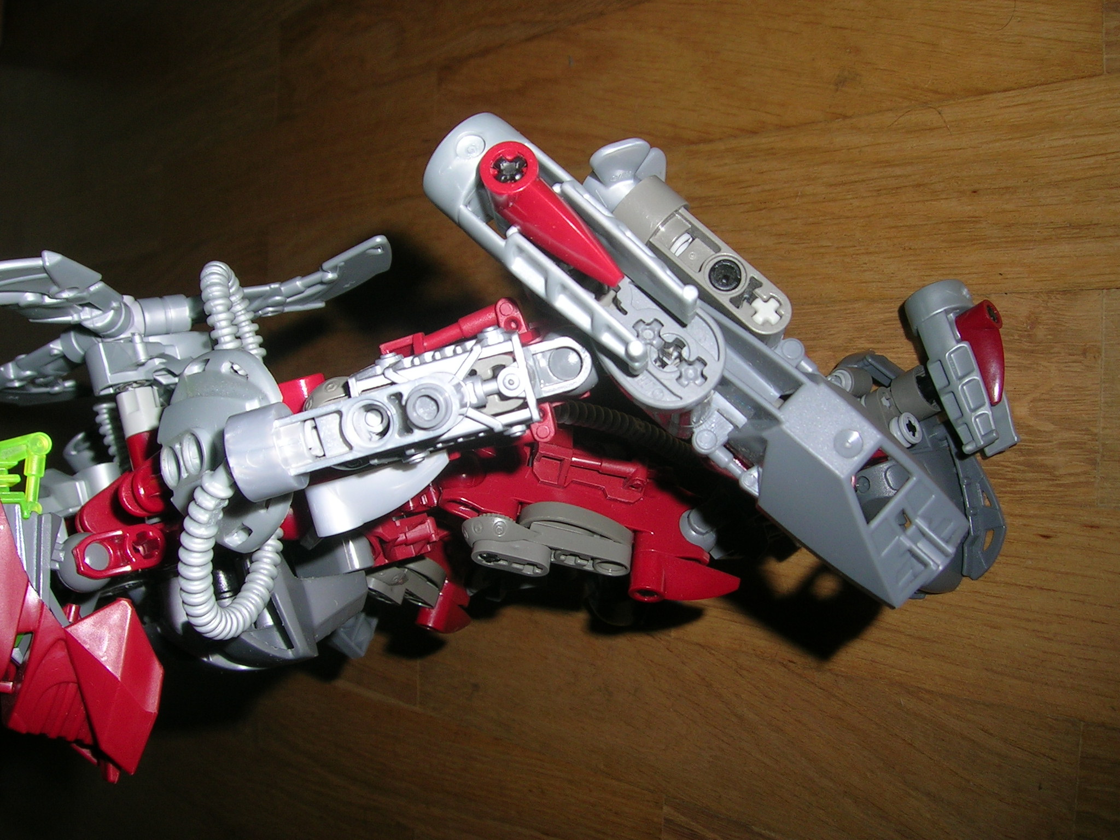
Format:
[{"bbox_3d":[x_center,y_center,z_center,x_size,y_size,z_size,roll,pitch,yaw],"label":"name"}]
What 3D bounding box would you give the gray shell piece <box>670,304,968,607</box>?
[{"bbox_3d":[0.042,0.003,0.195,0.062,0.023,0.019,43,164,13],"label":"gray shell piece"}]

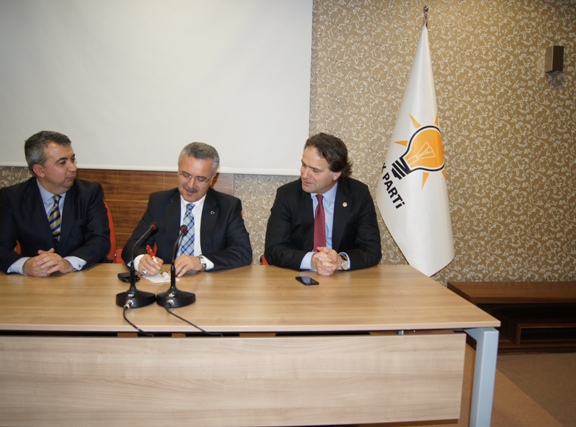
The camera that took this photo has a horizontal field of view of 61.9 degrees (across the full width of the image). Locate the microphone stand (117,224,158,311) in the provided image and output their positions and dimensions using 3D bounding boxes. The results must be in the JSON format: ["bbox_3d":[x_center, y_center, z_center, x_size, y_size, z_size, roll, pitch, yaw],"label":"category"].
[{"bbox_3d":[-0.485,0.164,1.579,0.125,0.250,0.165,3,6,12],"label":"microphone stand"}]

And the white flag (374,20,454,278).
[{"bbox_3d":[0.769,-0.332,2.884,0.470,1.550,0.250,2,6,4],"label":"white flag"}]

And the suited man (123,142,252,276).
[{"bbox_3d":[-0.435,0.328,2.165,0.560,1.280,0.620,2,6,-2],"label":"suited man"}]

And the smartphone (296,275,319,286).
[{"bbox_3d":[0.078,0.266,1.907,0.058,0.011,0.110,0,7,-18],"label":"smartphone"}]

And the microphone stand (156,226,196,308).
[{"bbox_3d":[-0.362,0.169,1.589,0.125,0.245,0.165,3,6,7],"label":"microphone stand"}]

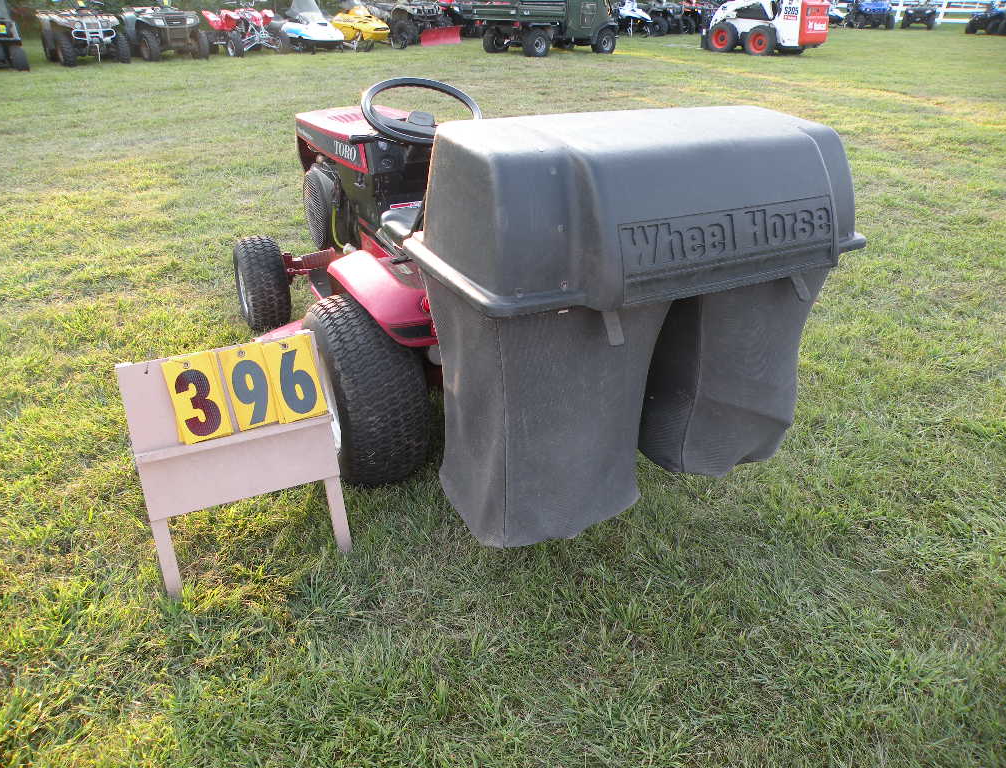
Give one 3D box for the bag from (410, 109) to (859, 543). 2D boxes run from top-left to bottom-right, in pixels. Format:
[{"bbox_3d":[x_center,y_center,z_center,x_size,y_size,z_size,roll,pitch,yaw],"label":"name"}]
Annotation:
[{"bbox_3d":[0.317,-0.189,1.927,0.980,0.847,0.483,-13,31,-24],"label":"bag"}]

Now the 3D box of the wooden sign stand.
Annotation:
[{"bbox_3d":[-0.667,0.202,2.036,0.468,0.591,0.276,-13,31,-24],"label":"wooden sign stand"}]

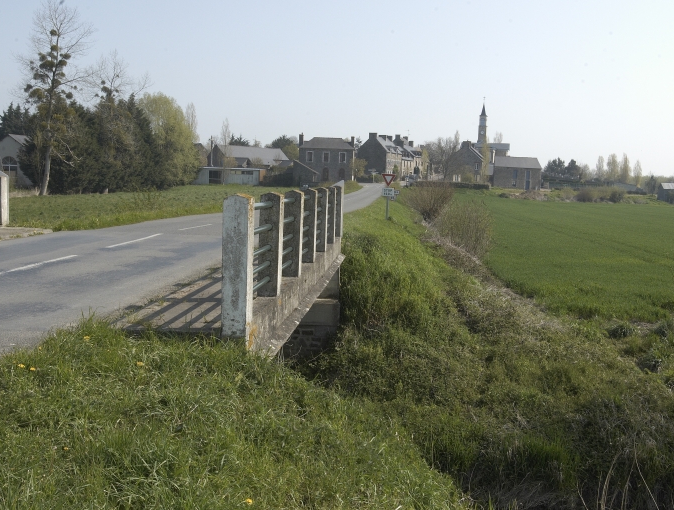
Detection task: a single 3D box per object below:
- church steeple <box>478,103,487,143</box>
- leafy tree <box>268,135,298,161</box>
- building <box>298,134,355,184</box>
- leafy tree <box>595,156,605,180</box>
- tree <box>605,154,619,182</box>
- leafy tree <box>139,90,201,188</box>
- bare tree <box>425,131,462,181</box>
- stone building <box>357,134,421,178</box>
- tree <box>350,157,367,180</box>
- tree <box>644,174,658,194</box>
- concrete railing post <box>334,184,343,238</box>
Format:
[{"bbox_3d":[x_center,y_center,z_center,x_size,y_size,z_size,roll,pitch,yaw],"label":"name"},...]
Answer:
[{"bbox_3d":[44.298,-40.036,240.000,2.500,12.600,2.500,2,6,0],"label":"church steeple"},{"bbox_3d":[-11.615,-20.779,168.000,6.200,9.600,5.800,2,6,0],"label":"leafy tree"},{"bbox_3d":[-2.105,-19.281,158.000,10.800,9.400,7.000,2,6,0],"label":"building"},{"bbox_3d":[73.398,-22.466,220.000,2.400,10.200,2.400,2,6,0],"label":"leafy tree"},{"bbox_3d":[77.027,-22.745,220.000,3.300,10.800,3.300,2,6,0],"label":"tree"},{"bbox_3d":[-22.736,-15.677,107.000,8.600,12.600,8.000,2,6,0],"label":"leafy tree"},{"bbox_3d":[24.048,-22.354,178.000,8.000,11.200,7.500,2,6,0],"label":"bare tree"},{"bbox_3d":[12.607,-22.569,183.825,7.200,10.600,26.000,4,6,22],"label":"stone building"},{"bbox_3d":[4.118,-16.378,151.000,3.400,4.900,3.300,2,6,0],"label":"tree"},{"bbox_3d":[73.690,-16.428,185.000,2.800,4.700,2.800,2,6,0],"label":"tree"},{"bbox_3d":[0.025,-0.829,15.100,0.190,1.000,0.210,2,6,5],"label":"concrete railing post"}]

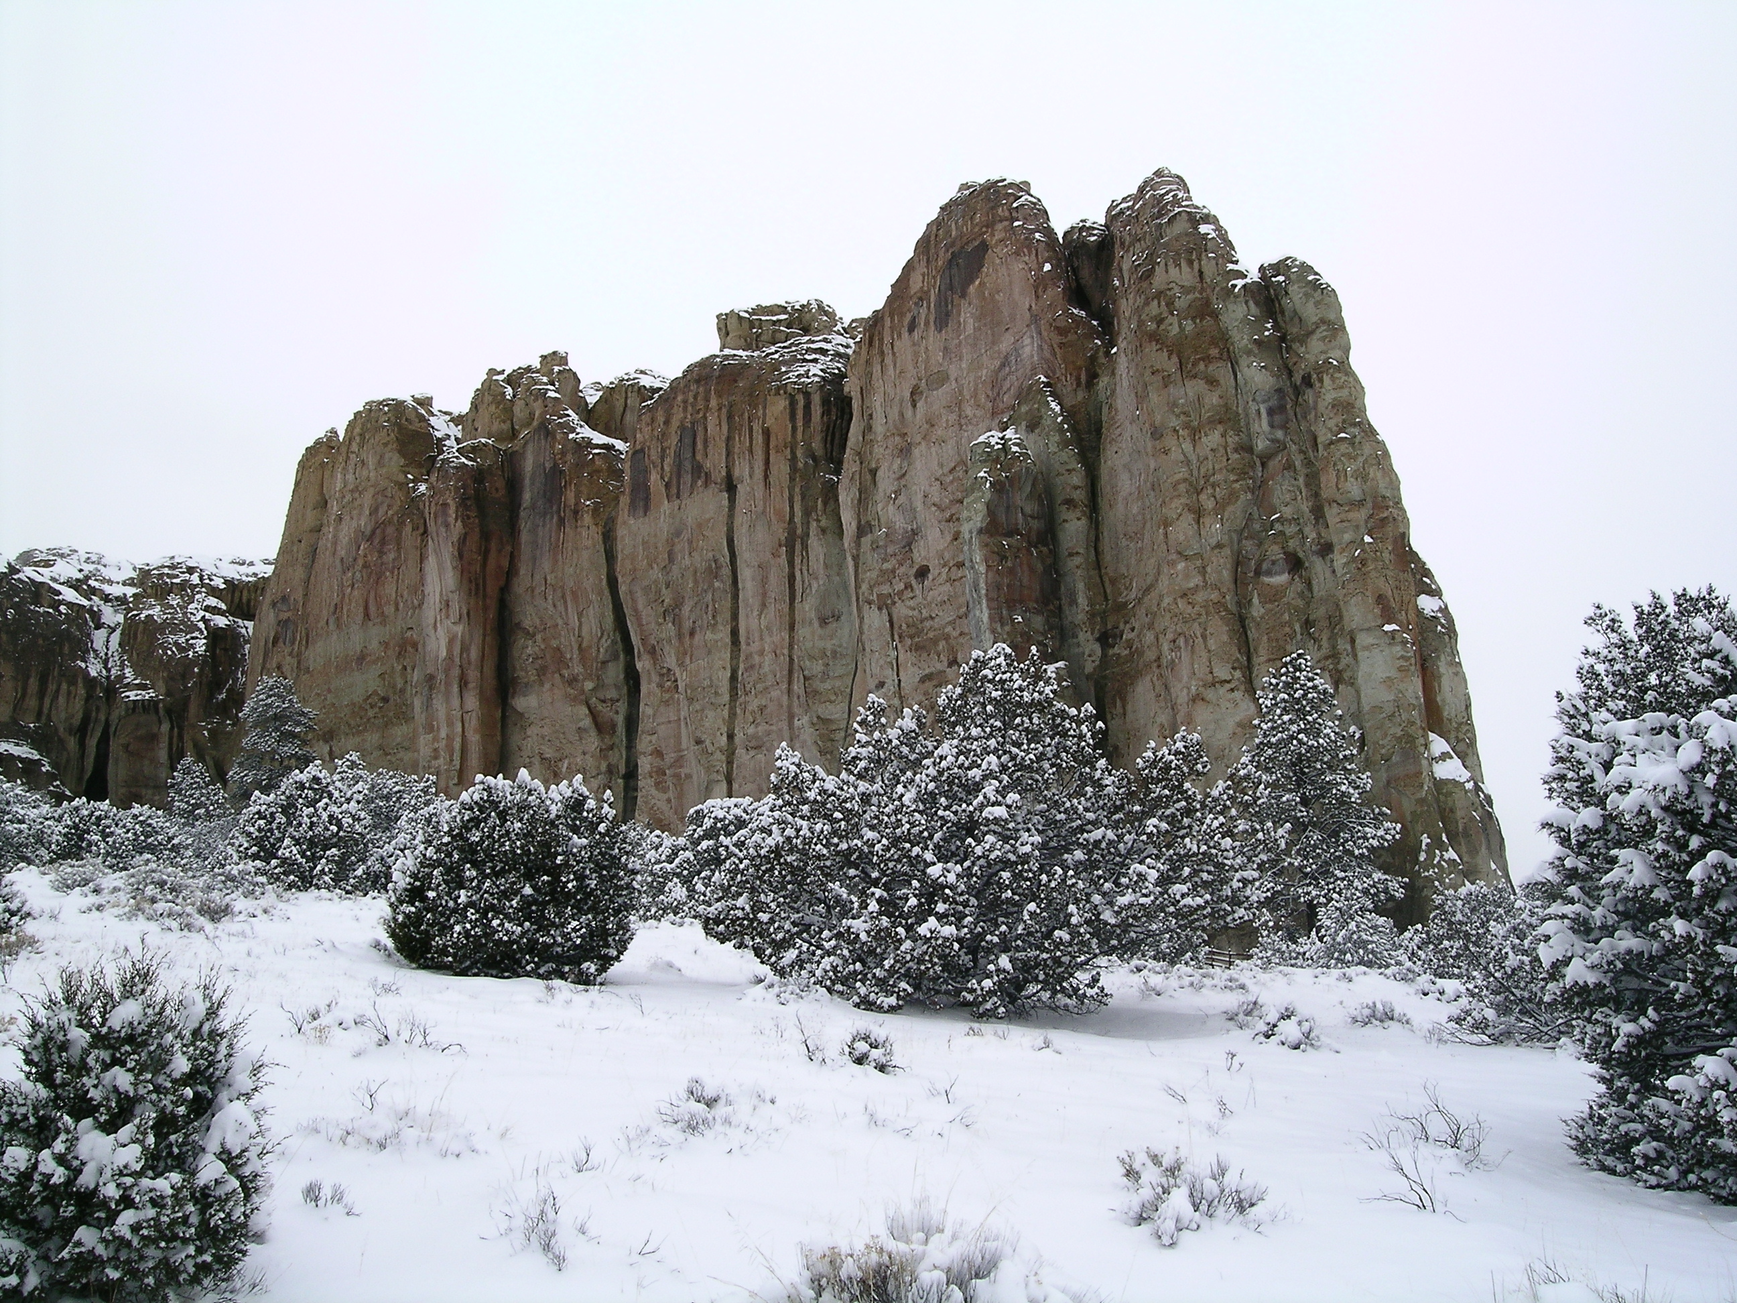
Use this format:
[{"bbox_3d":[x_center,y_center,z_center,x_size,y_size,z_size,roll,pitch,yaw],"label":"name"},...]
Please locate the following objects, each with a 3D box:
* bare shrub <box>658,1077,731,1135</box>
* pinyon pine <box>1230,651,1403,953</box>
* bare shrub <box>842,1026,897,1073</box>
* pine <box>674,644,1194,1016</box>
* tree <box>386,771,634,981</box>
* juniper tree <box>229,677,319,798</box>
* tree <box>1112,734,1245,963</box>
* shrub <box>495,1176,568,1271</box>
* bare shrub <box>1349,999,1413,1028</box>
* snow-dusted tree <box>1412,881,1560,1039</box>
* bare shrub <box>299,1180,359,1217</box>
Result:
[{"bbox_3d":[-1.017,2.651,8.200,0.426,0.298,0.362,0,-8,0],"label":"bare shrub"},{"bbox_3d":[9.547,3.281,30.000,3.551,6.415,3.374,0,-8,0],"label":"pinyon pine"},{"bbox_3d":[0.010,2.890,10.200,0.404,0.302,0.344,0,-8,0],"label":"bare shrub"},{"bbox_3d":[0.606,2.014,16.000,5.590,3.918,4.360,0,-8,0],"label":"pine"},{"bbox_3d":[-3.936,2.456,15.500,2.647,2.217,2.435,0,-8,0],"label":"tree"},{"bbox_3d":[-23.329,4.003,55.000,3.260,5.998,3.097,0,-8,0],"label":"juniper tree"},{"bbox_3d":[4.739,3.062,22.000,2.123,3.558,2.017,0,-8,0],"label":"tree"},{"bbox_3d":[-1.319,2.236,5.500,0.282,0.327,0.225,0,-8,0],"label":"shrub"},{"bbox_3d":[4.847,3.422,13.300,0.568,0.250,0.455,0,-8,0],"label":"bare shrub"},{"bbox_3d":[6.668,3.281,15.000,1.722,1.645,1.550,0,-8,0],"label":"snow-dusted tree"},{"bbox_3d":[-2.383,2.410,6.200,0.249,0.129,0.174,0,-8,0],"label":"bare shrub"}]

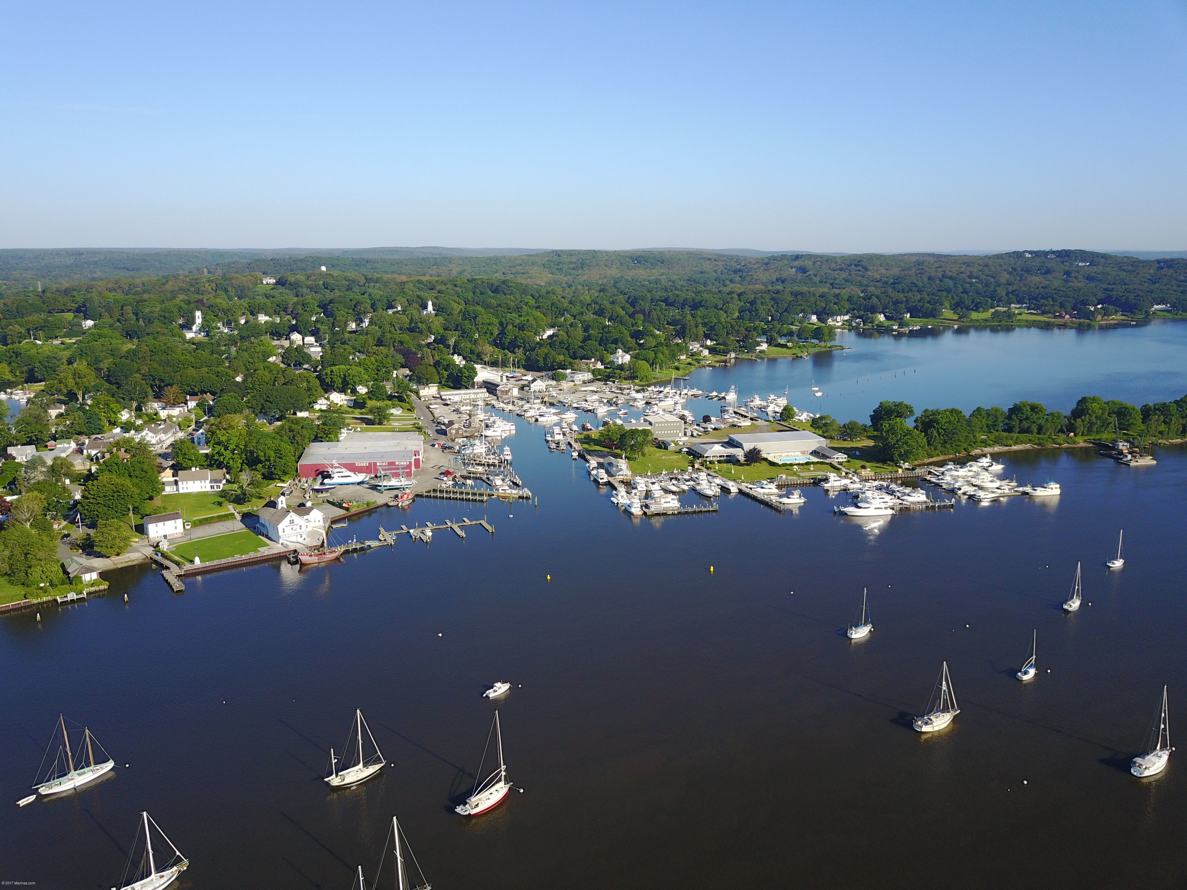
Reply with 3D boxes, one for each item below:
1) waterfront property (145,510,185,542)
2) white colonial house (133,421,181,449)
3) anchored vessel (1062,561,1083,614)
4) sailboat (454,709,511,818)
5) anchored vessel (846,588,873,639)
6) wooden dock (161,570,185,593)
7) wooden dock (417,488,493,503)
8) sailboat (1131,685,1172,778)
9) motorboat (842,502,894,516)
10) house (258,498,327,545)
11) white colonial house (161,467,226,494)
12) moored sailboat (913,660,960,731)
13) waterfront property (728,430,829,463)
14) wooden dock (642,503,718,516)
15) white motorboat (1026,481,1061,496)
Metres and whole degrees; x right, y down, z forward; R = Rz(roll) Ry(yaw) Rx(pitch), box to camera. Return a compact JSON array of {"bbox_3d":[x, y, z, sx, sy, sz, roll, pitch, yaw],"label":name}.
[{"bbox_3d":[-157.860,29.400,327.870,11.600,9.000,8.200,-9,15,-36],"label":"waterfront property"},{"bbox_3d":[-235.290,-5.880,478.060,14.500,10.500,29.000,-1,12,-3],"label":"white colonial house"},{"bbox_3d":[137.940,40.169,254.907,8.500,13.600,2.800,-9,15,-35],"label":"anchored vessel"},{"bbox_3d":[-20.550,61.070,172.080,12.100,18.200,3.700,-10,16,-40],"label":"sailboat"},{"bbox_3d":[71.634,44.348,237.110,8.900,12.800,2.800,-7,14,-31],"label":"anchored vessel"},{"bbox_3d":[-136.070,44.060,288.460,2.800,2.000,19.000,-9,15,-35],"label":"wooden dock"},{"bbox_3d":[-60.710,21.470,391.940,32.500,3.100,9.500,3,12,14],"label":"wooden dock"},{"bbox_3d":[111.302,55.936,175.606,12.000,16.400,3.500,-7,14,-30],"label":"sailboat"},{"bbox_3d":[106.800,24.567,346.704,19.000,5.000,5.200,-1,12,-7],"label":"motorboat"},{"bbox_3d":[-112.830,26.350,334.490,21.000,13.400,21.800,-9,15,-36],"label":"house"},{"bbox_3d":[-164.838,14.244,369.251,24.000,8.800,10.000,-3,13,-15],"label":"white colonial house"},{"bbox_3d":[74.394,53.778,191.397,11.600,13.800,3.500,-6,14,-25],"label":"moored sailboat"},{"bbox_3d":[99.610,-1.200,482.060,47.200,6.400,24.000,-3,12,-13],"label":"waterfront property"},{"bbox_3d":[34.331,24.998,349.400,29.000,2.800,3.000,-3,13,-14],"label":"wooden dock"},{"bbox_3d":[201.950,18.990,400.000,14.400,5.900,4.500,-1,12,-7],"label":"white motorboat"}]

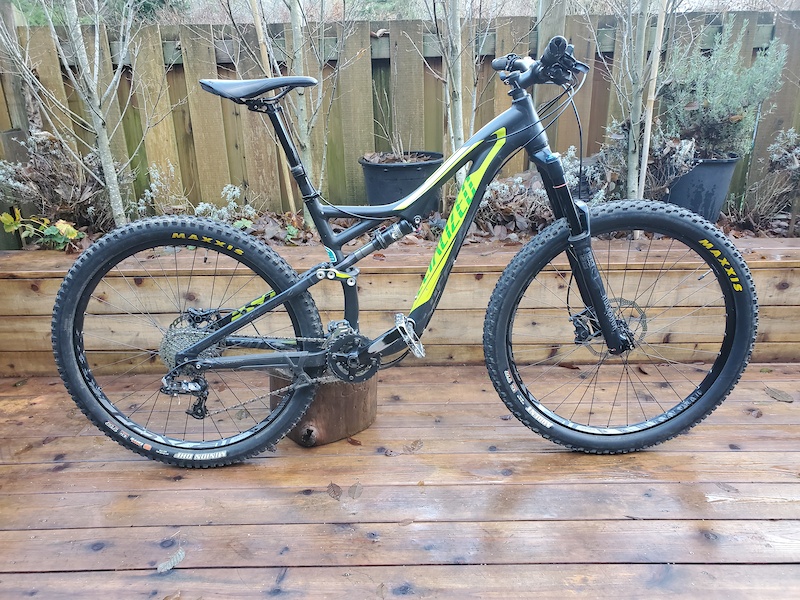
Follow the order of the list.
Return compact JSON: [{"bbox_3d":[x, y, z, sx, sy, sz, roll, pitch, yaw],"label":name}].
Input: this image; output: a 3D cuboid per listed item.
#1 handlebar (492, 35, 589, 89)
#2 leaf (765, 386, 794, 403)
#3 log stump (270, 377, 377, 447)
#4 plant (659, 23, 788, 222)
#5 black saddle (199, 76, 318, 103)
[{"bbox_3d":[0.323,-0.548,1.427,0.163,0.094,0.739,-2,18,0],"label":"handlebar"},{"bbox_3d":[1.296,0.319,2.053,0.067,0.014,0.106,-11,20,-27],"label":"leaf"},{"bbox_3d":[-0.250,0.303,1.952,0.347,0.194,0.335,-1,18,1],"label":"log stump"},{"bbox_3d":[1.388,-0.756,2.659,0.543,0.892,0.532,-1,18,1],"label":"plant"},{"bbox_3d":[-0.329,-0.499,1.434,0.278,0.065,0.144,-2,18,0],"label":"black saddle"}]

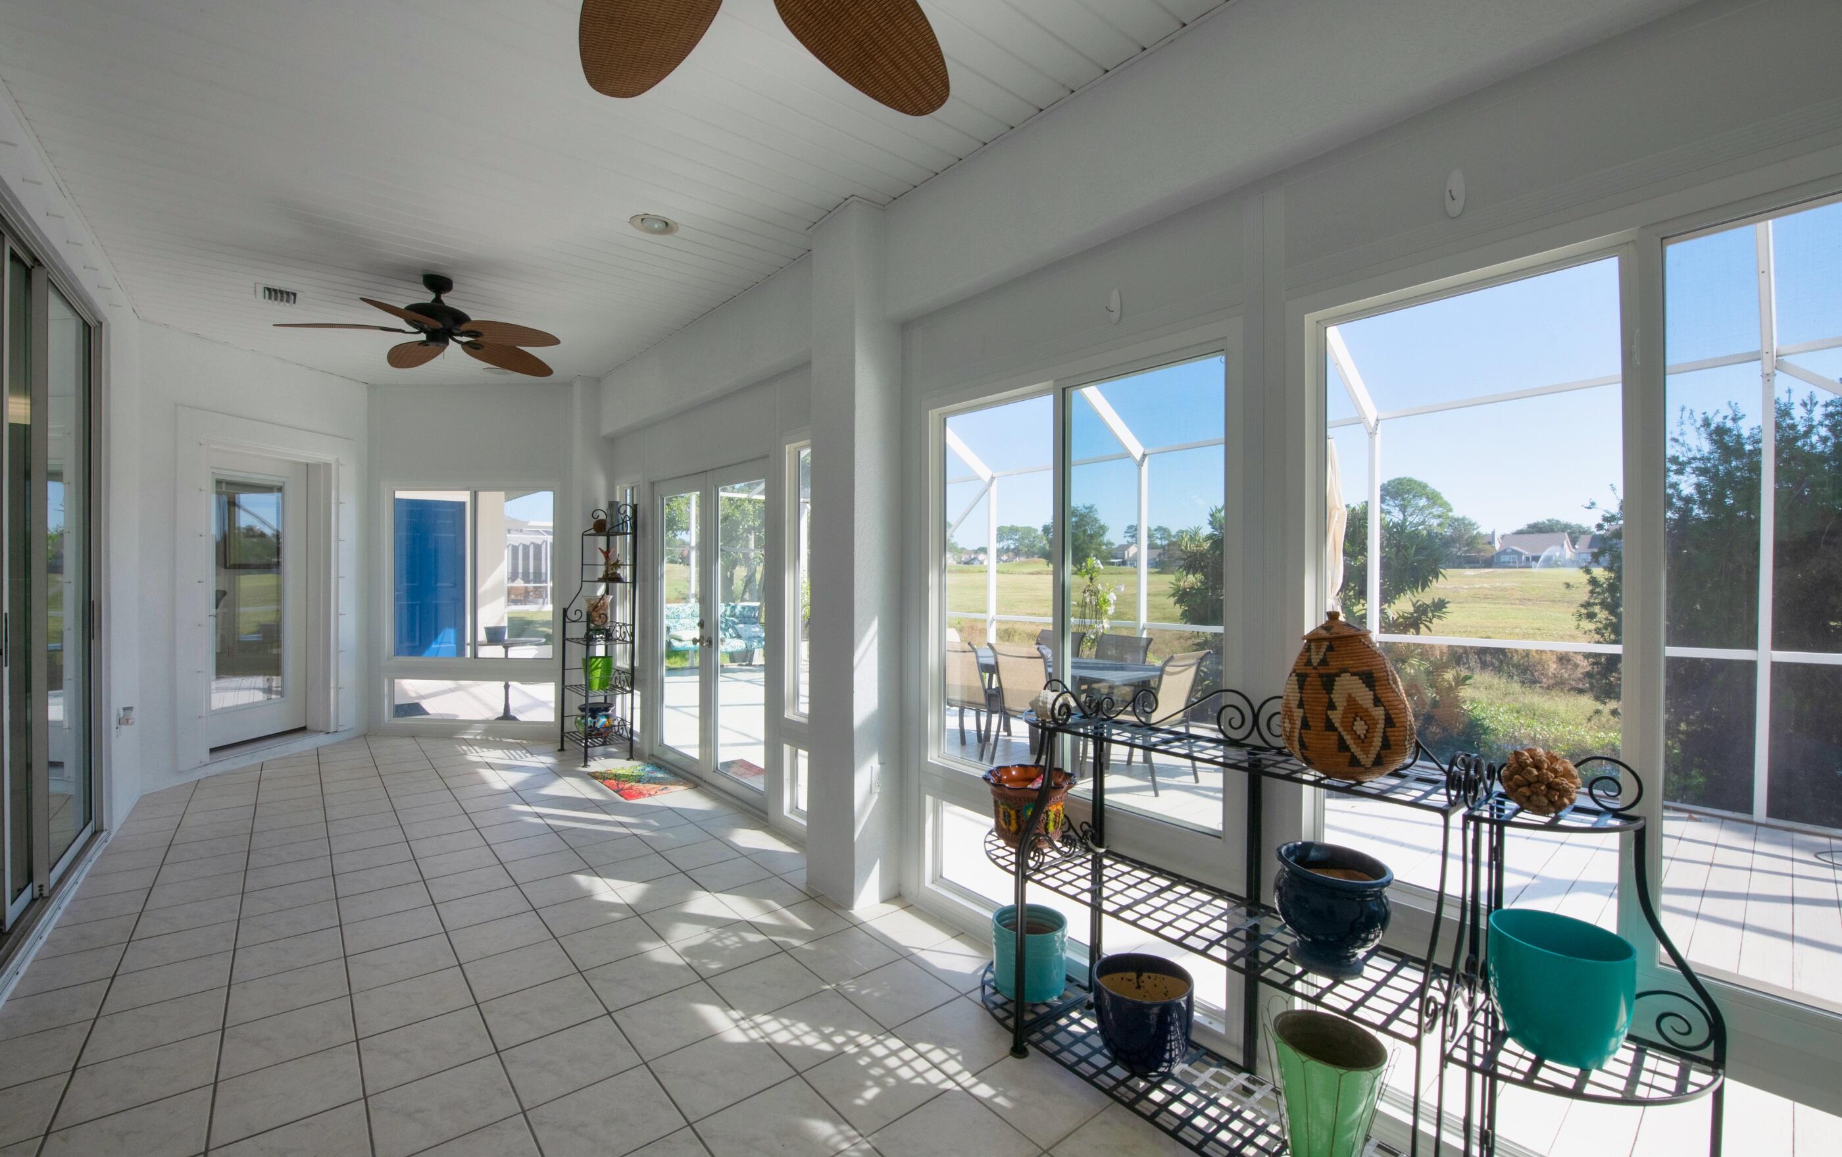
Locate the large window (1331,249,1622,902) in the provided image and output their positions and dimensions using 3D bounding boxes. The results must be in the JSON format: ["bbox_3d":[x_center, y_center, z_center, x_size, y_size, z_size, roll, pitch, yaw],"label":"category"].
[{"bbox_3d":[1.237,0.048,1.667,0.080,1.400,0.580,-1,1,-41],"label":"large window"}]

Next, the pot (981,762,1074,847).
[{"bbox_3d":[0.359,0.768,2.413,0.300,0.210,0.300,0,1,0],"label":"pot"}]

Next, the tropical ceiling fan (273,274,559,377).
[{"bbox_3d":[-2.575,-1.398,3.792,1.330,0.410,1.330,-1,1,-41],"label":"tropical ceiling fan"}]

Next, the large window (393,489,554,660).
[{"bbox_3d":[-3.755,-0.030,6.000,1.370,1.445,0.080,0,1,3],"label":"large window"}]

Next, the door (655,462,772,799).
[{"bbox_3d":[-1.380,0.324,4.604,0.070,2.000,1.680,-1,1,-41],"label":"door"}]

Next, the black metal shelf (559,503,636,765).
[{"bbox_3d":[-2.452,0.391,5.420,0.350,1.880,0.620,-1,1,-41],"label":"black metal shelf"}]

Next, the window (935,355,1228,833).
[{"bbox_3d":[0.473,0.034,2.517,0.080,1.400,1.250,-1,1,-41],"label":"window"}]

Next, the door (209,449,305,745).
[{"bbox_3d":[-4.963,0.168,5.302,0.060,2.070,0.850,0,1,5],"label":"door"}]

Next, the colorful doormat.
[{"bbox_3d":[-1.866,1.333,4.772,0.445,0.015,0.780,-1,1,-41],"label":"colorful doormat"}]

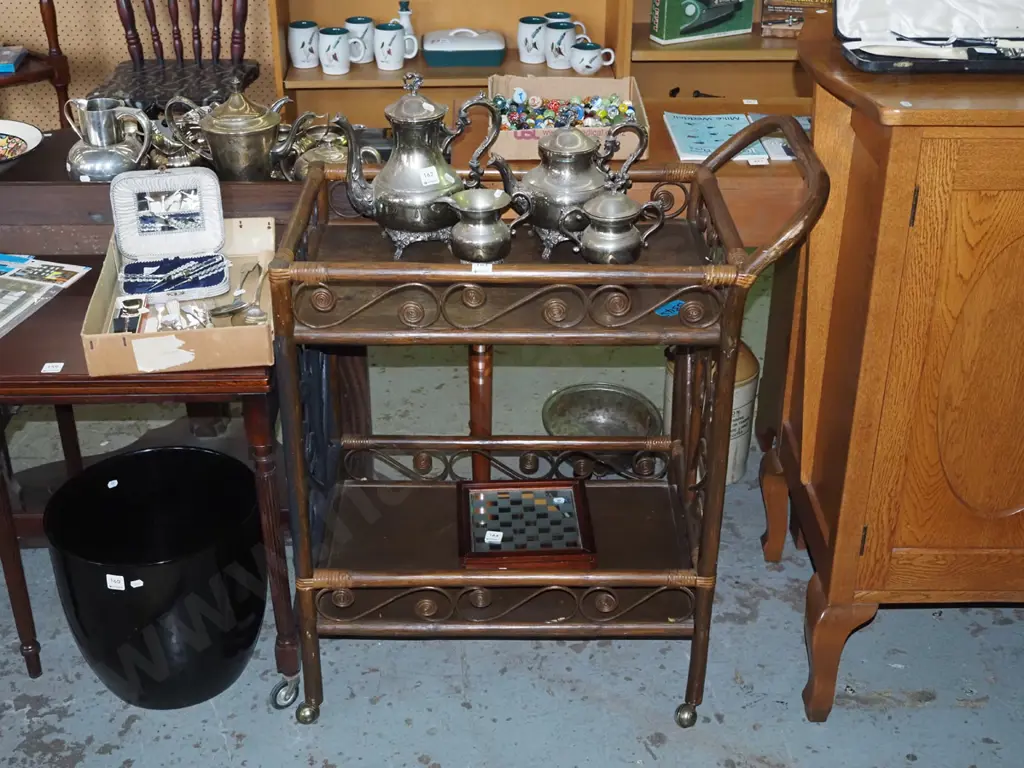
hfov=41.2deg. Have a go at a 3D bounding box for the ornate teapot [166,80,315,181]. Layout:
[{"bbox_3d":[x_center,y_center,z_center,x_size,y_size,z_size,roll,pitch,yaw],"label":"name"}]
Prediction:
[{"bbox_3d":[-0.490,-0.467,2.468,0.274,0.168,0.145,4,29,8],"label":"ornate teapot"}]

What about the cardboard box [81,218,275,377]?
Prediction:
[{"bbox_3d":[-0.531,-0.156,2.251,0.273,0.070,0.447,-3,29,-7],"label":"cardboard box"}]

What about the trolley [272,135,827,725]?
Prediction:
[{"bbox_3d":[0.038,0.053,2.176,0.742,0.890,0.469,1,26,0],"label":"trolley"}]

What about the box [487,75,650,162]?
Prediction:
[{"bbox_3d":[0.105,-0.522,2.661,0.297,0.063,0.315,0,29,-1],"label":"box"}]

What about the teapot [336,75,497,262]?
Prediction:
[{"bbox_3d":[-0.150,-0.349,2.139,0.266,0.283,0.146,-5,29,-10],"label":"teapot"}]

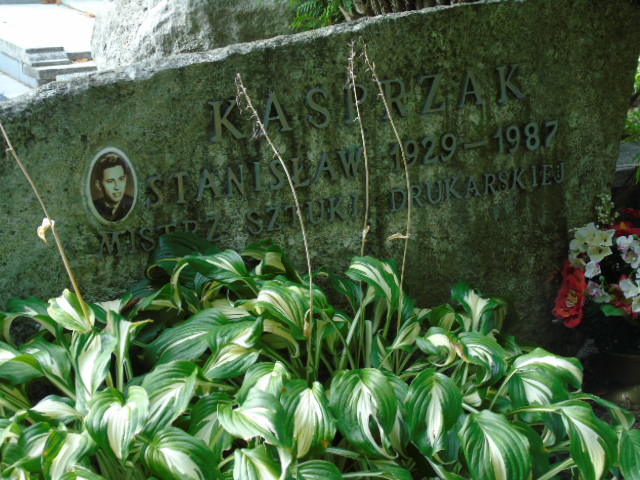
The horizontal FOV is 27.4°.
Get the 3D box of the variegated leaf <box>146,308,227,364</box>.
[{"bbox_3d":[-0.196,0.142,1.930,0.106,0.057,0.085,10,21,38],"label":"variegated leaf"}]

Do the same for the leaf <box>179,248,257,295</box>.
[{"bbox_3d":[-0.163,0.053,2.130,0.120,0.055,0.070,-15,30,-17],"label":"leaf"}]

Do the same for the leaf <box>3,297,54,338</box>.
[{"bbox_3d":[-0.466,0.124,2.100,0.076,0.060,0.060,-4,20,0],"label":"leaf"}]

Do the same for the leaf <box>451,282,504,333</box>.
[{"bbox_3d":[0.240,0.103,2.000,0.080,0.056,0.070,-4,17,-5],"label":"leaf"}]

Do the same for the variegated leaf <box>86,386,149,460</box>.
[{"bbox_3d":[-0.284,0.257,1.840,0.084,0.105,0.042,-3,-16,-1],"label":"variegated leaf"}]

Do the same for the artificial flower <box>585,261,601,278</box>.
[{"bbox_3d":[0.473,0.051,2.280,0.028,0.031,0.016,-2,24,-5],"label":"artificial flower"}]

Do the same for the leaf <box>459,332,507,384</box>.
[{"bbox_3d":[0.254,0.185,2.050,0.062,0.045,0.085,-19,61,-21],"label":"leaf"}]

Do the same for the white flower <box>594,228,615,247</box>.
[{"bbox_3d":[0.510,-0.004,2.360,0.038,0.030,0.020,-4,20,0],"label":"white flower"}]

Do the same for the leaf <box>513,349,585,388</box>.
[{"bbox_3d":[0.357,0.203,2.070,0.102,0.048,0.080,-9,20,-14],"label":"leaf"}]

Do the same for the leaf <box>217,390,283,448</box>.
[{"bbox_3d":[-0.103,0.268,1.970,0.098,0.074,0.070,-4,20,0],"label":"leaf"}]

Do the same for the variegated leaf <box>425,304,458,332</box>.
[{"bbox_3d":[0.197,0.132,2.130,0.055,0.035,0.070,4,49,4],"label":"variegated leaf"}]

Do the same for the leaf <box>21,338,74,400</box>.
[{"bbox_3d":[-0.407,0.193,1.960,0.075,0.040,0.100,-34,56,-26],"label":"leaf"}]

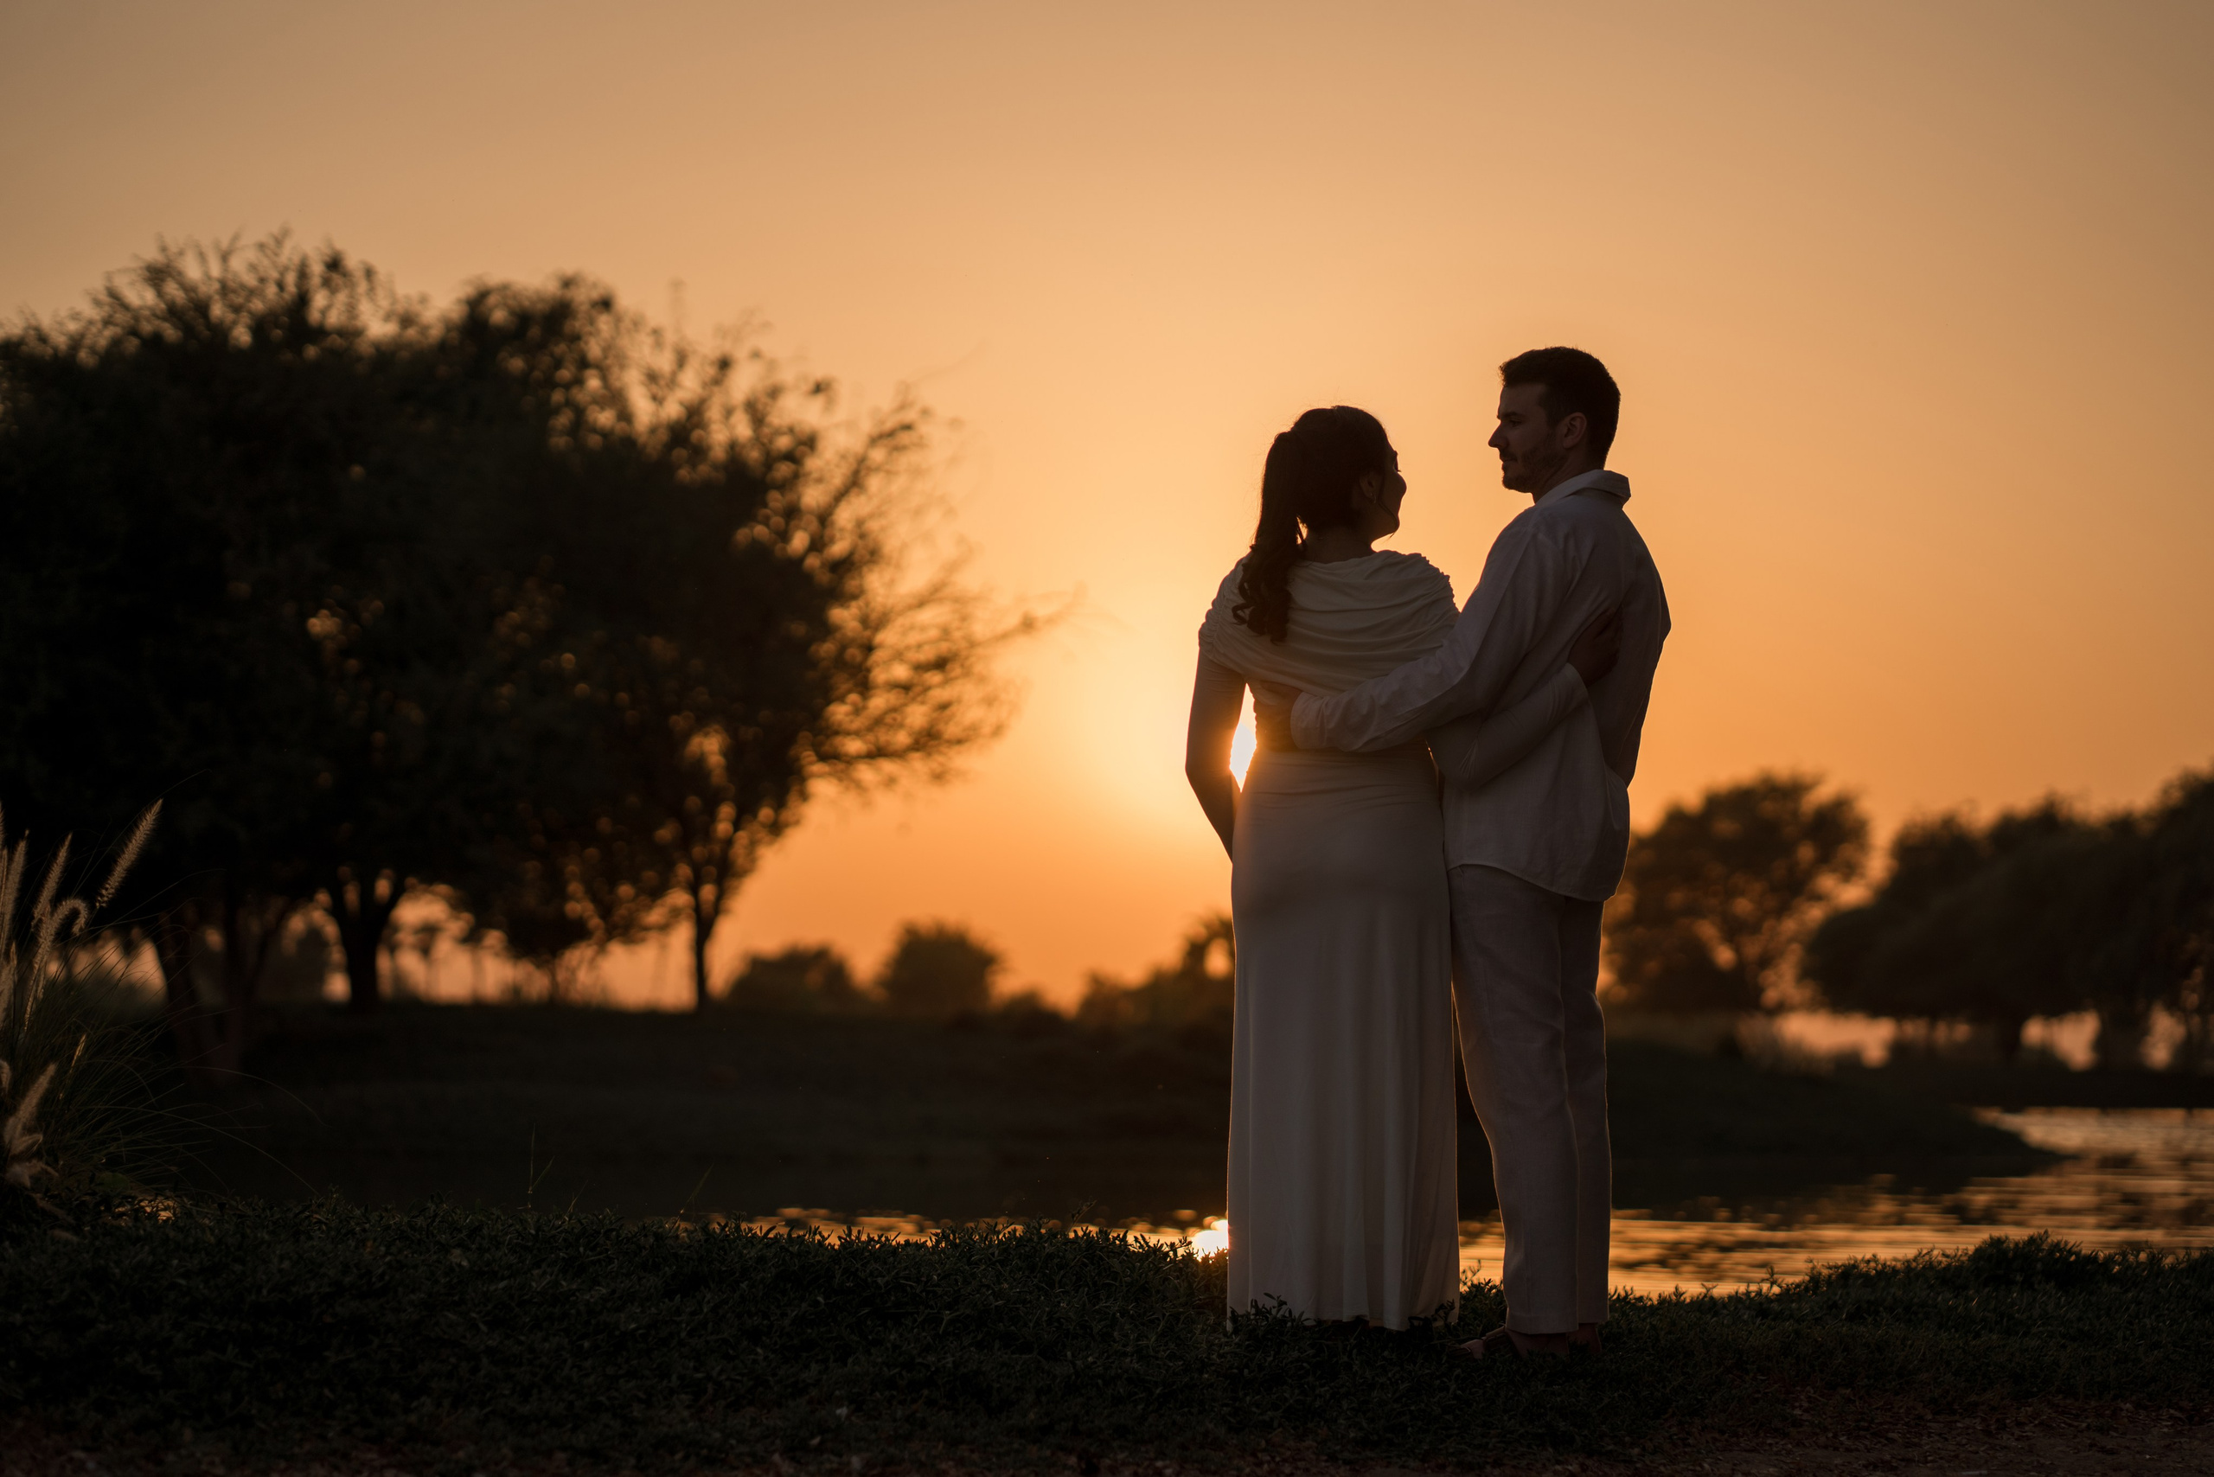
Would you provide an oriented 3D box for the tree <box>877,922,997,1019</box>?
[{"bbox_3d":[-4.011,5.542,125.000,3.020,2.510,2.870,0,-3,0],"label":"tree"}]

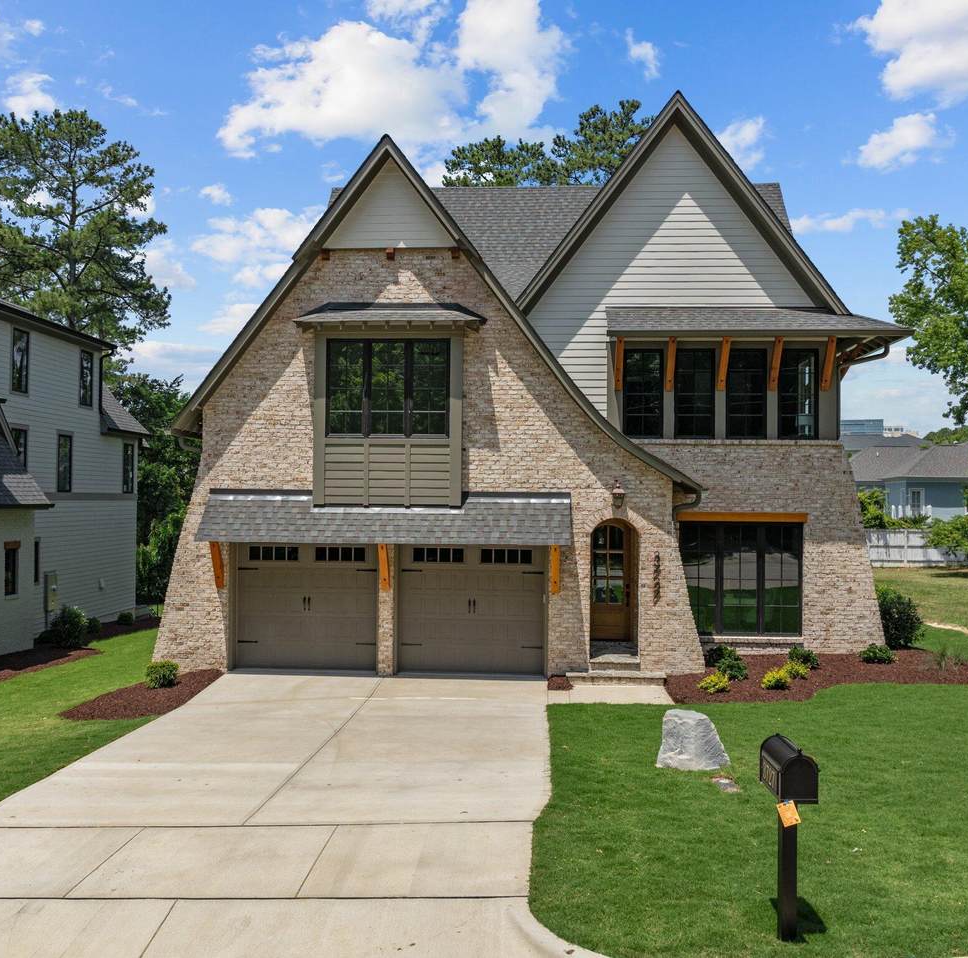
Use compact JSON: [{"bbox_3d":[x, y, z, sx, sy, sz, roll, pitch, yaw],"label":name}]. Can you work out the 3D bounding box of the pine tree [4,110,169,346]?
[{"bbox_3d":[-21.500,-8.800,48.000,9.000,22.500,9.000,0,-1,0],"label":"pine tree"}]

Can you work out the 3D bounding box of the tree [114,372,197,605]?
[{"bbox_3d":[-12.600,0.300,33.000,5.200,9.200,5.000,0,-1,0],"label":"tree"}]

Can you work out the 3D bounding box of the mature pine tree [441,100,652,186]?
[{"bbox_3d":[3.500,-9.000,47.000,10.500,22.000,9.500,0,-1,0],"label":"mature pine tree"}]

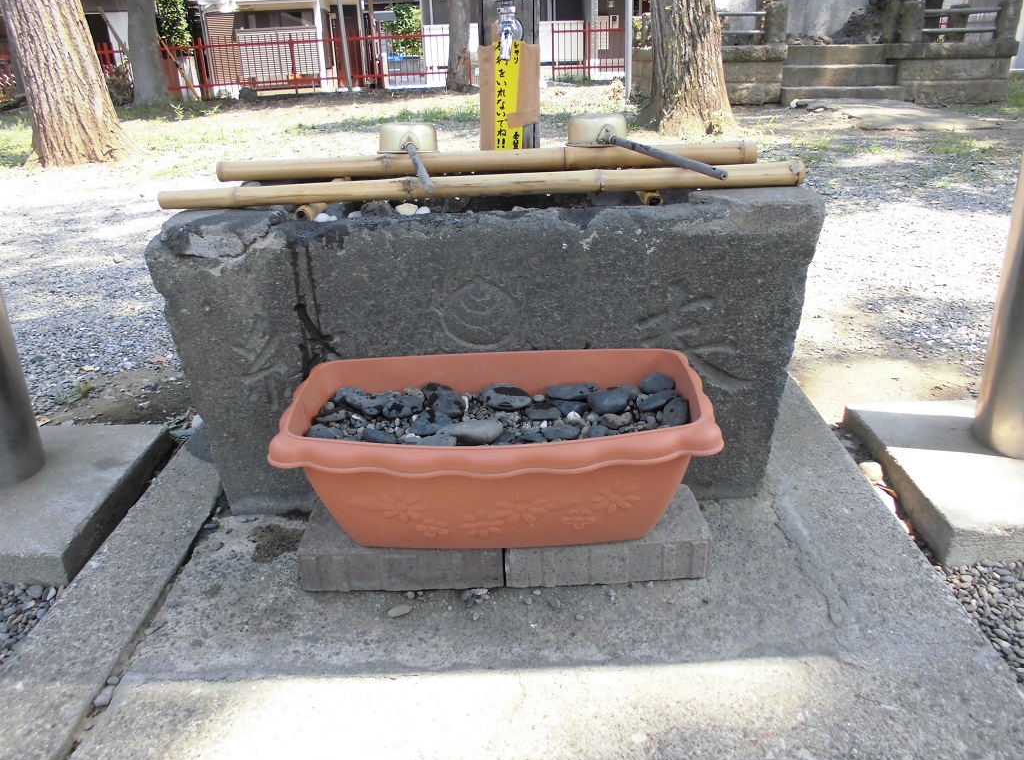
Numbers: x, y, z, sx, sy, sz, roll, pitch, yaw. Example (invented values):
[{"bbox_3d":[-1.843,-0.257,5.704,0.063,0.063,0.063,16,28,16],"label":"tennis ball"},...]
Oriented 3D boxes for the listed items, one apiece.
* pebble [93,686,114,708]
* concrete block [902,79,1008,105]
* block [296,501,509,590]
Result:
[{"bbox_3d":[-0.567,0.442,1.067,0.019,0.014,0.031,-1,25,1],"label":"pebble"},{"bbox_3d":[5.091,-3.361,8.938,1.093,0.263,0.350,3,24,11],"label":"concrete block"},{"bbox_3d":[-0.176,0.276,1.315,0.326,0.075,0.157,-1,24,0],"label":"block"}]

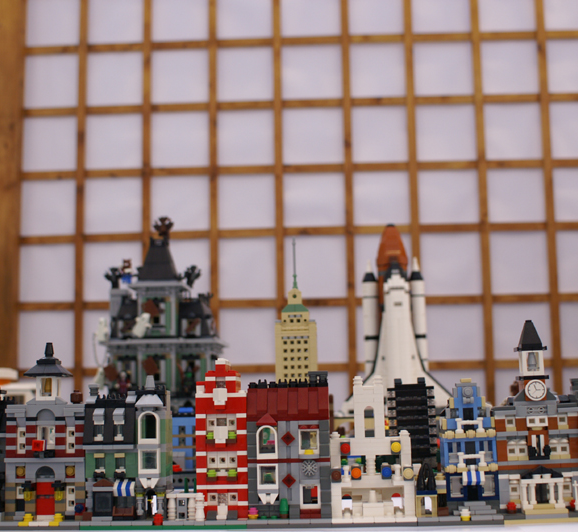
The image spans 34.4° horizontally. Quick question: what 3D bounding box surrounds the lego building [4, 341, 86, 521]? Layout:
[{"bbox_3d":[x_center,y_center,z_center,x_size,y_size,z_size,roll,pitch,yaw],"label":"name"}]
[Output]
[{"bbox_3d":[-0.188,0.134,0.752,0.065,0.142,0.056,-2,-7,4],"label":"lego building"}]

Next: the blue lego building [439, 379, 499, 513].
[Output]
[{"bbox_3d":[0.141,0.141,0.731,0.042,0.103,0.054,-2,-7,3],"label":"blue lego building"}]

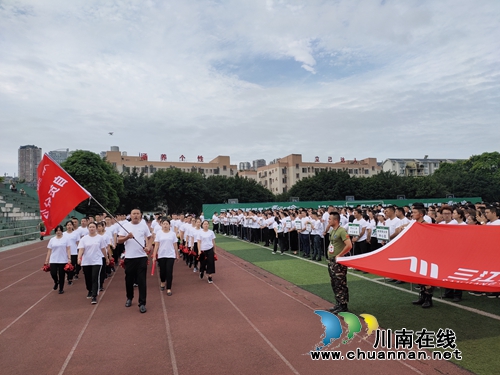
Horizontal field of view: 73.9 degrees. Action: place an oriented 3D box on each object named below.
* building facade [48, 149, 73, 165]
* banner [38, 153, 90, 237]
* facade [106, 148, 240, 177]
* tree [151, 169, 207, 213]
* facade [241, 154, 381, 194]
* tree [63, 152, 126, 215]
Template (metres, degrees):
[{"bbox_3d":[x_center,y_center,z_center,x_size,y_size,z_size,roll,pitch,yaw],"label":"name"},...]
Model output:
[{"bbox_3d":[-228.139,-3.760,401.521,29.000,79.988,20.000,0,-4,-27],"label":"building facade"},{"bbox_3d":[-3.079,0.124,5.500,0.850,1.300,0.350,-1,-4,-14],"label":"banner"},{"bbox_3d":[-30.126,0.060,126.706,45.664,22.600,20.000,0,-4,-23],"label":"facade"},{"bbox_3d":[-15.707,1.544,72.690,11.772,11.350,10.500,-1,-4,-17],"label":"tree"},{"bbox_3d":[28.850,-0.529,142.158,49.000,22.300,21.000,0,-4,-23],"label":"facade"},{"bbox_3d":[-26.901,0.095,56.760,10.024,12.737,10.024,-1,-4,-17],"label":"tree"}]

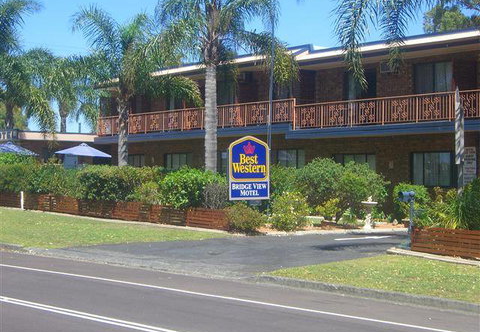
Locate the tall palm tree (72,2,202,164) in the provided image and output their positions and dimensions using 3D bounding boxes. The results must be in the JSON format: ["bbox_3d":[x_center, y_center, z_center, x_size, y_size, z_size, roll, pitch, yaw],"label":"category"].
[{"bbox_3d":[-4.000,-2.200,43.000,5.100,8.100,5.000,0,0,0],"label":"tall palm tree"}]

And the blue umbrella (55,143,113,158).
[{"bbox_3d":[-7.450,0.120,51.500,2.650,2.420,2.650,0,0,0],"label":"blue umbrella"}]

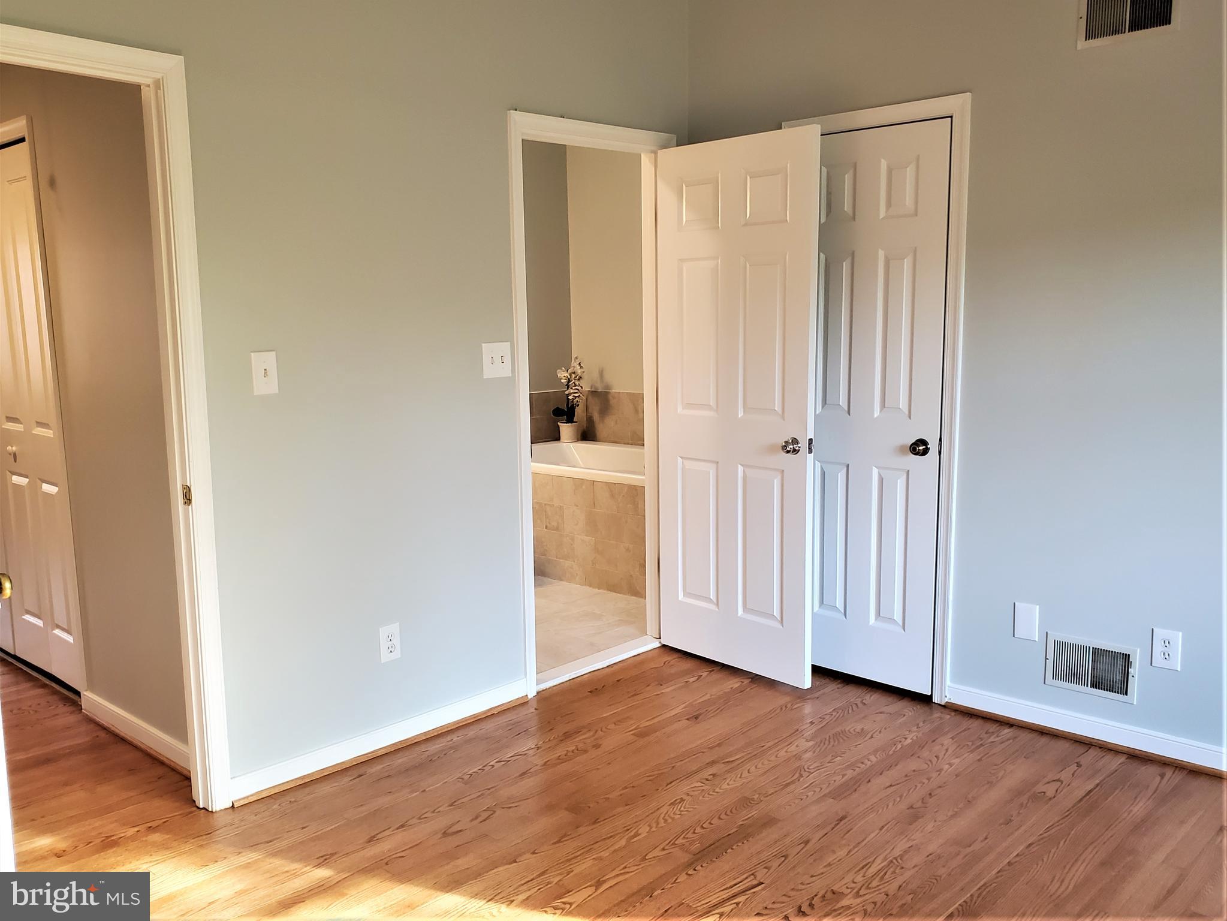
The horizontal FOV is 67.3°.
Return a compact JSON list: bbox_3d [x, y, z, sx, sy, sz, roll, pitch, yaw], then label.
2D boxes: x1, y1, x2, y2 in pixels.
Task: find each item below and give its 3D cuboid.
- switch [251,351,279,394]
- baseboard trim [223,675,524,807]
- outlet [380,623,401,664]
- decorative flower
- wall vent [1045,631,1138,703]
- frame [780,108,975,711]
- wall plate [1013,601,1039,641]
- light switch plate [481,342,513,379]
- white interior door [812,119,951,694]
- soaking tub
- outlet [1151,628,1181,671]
[{"bbox_3d":[-0.994,-0.251,2.639,0.071,0.121,0.012,-9,11,-43],"label":"switch"},{"bbox_3d":[-0.710,0.906,3.052,1.089,0.092,0.022,-9,11,-43],"label":"baseboard trim"},{"bbox_3d":[-0.724,0.596,3.006,0.070,0.117,0.010,-9,11,-43],"label":"outlet"},{"bbox_3d":[-0.257,-0.468,5.550,0.148,0.317,0.139,5,11,37],"label":"decorative flower"},{"bbox_3d":[1.522,0.664,2.950,0.267,0.180,0.016,6,11,42],"label":"wall vent"},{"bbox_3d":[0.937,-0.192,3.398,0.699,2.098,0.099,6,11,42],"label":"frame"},{"bbox_3d":[1.374,0.538,3.071,0.078,0.120,0.009,6,11,42],"label":"wall plate"},{"bbox_3d":[-0.398,-0.347,3.192,0.118,0.118,0.012,-9,11,-43],"label":"light switch plate"},{"bbox_3d":[0.930,-0.170,3.395,0.586,2.003,0.040,6,11,42],"label":"white interior door"},{"bbox_3d":[0.072,0.222,5.071,1.505,0.446,0.792,5,11,37],"label":"soaking tub"},{"bbox_3d":[1.676,0.575,2.798,0.076,0.119,0.010,6,11,42],"label":"outlet"}]

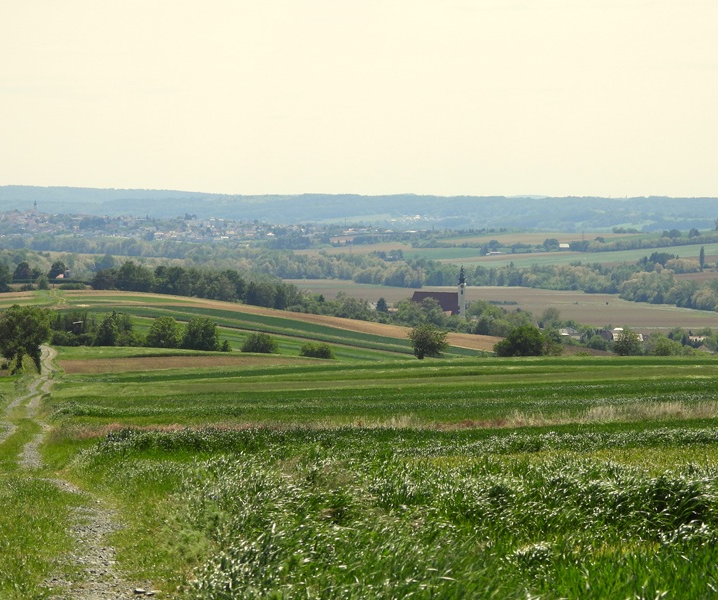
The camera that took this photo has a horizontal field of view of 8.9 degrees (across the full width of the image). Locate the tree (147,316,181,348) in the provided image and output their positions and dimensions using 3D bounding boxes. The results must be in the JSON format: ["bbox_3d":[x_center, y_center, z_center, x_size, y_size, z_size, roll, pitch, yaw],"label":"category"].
[{"bbox_3d":[-35.110,5.840,830.000,6.110,5.750,5.800,0,1,0],"label":"tree"}]

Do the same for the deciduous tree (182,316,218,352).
[{"bbox_3d":[-28.300,5.990,820.000,6.740,6.120,6.400,0,1,0],"label":"deciduous tree"}]

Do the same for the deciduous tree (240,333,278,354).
[{"bbox_3d":[-17.610,7.580,810.000,6.660,3.770,6.330,0,1,0],"label":"deciduous tree"}]

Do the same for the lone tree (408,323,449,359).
[{"bbox_3d":[11.170,6.560,740.000,6.640,5.920,6.310,0,1,0],"label":"lone tree"}]

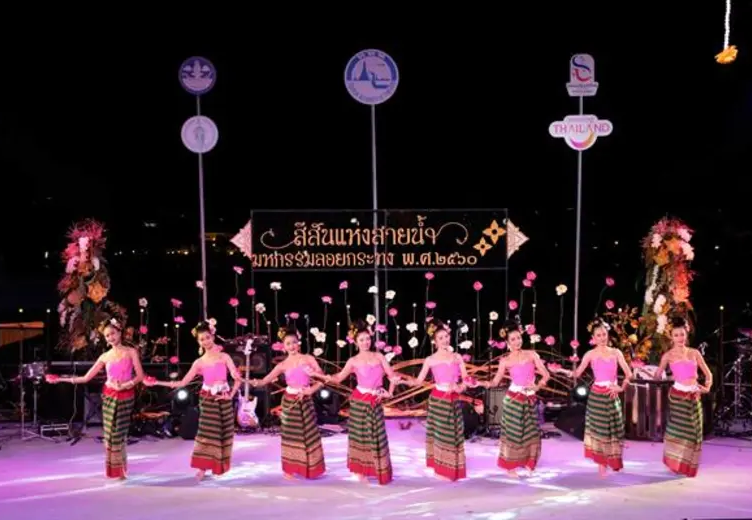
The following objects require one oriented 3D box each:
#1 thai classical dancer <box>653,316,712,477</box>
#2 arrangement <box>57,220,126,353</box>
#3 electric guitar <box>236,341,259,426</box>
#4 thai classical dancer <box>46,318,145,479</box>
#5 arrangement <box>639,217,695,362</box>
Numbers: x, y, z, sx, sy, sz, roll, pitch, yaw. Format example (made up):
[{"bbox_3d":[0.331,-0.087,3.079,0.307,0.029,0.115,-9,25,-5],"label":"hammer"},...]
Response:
[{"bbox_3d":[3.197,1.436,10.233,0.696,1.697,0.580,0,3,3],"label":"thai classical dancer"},{"bbox_3d":[-3.894,0.365,13.400,0.870,1.850,0.750,-1,3,-6],"label":"arrangement"},{"bbox_3d":[-1.611,1.554,12.269,0.320,1.130,0.080,6,-8,-20],"label":"electric guitar"},{"bbox_3d":[-2.942,1.446,10.155,1.021,1.684,0.550,0,3,0],"label":"thai classical dancer"},{"bbox_3d":[3.995,0.397,13.400,0.720,1.980,0.650,0,3,6],"label":"arrangement"}]

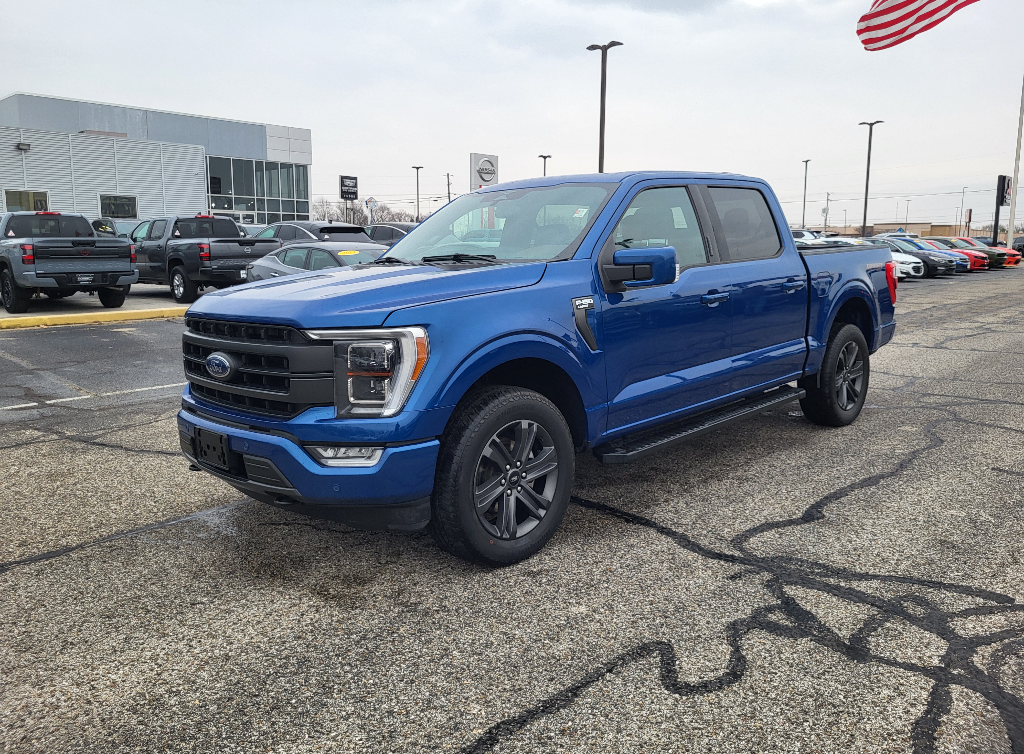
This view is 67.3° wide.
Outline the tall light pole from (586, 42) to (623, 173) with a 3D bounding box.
[{"bbox_3d":[3.194,-7.518,27.094,0.400,8.000,1.550,-10,14,-44],"label":"tall light pole"}]

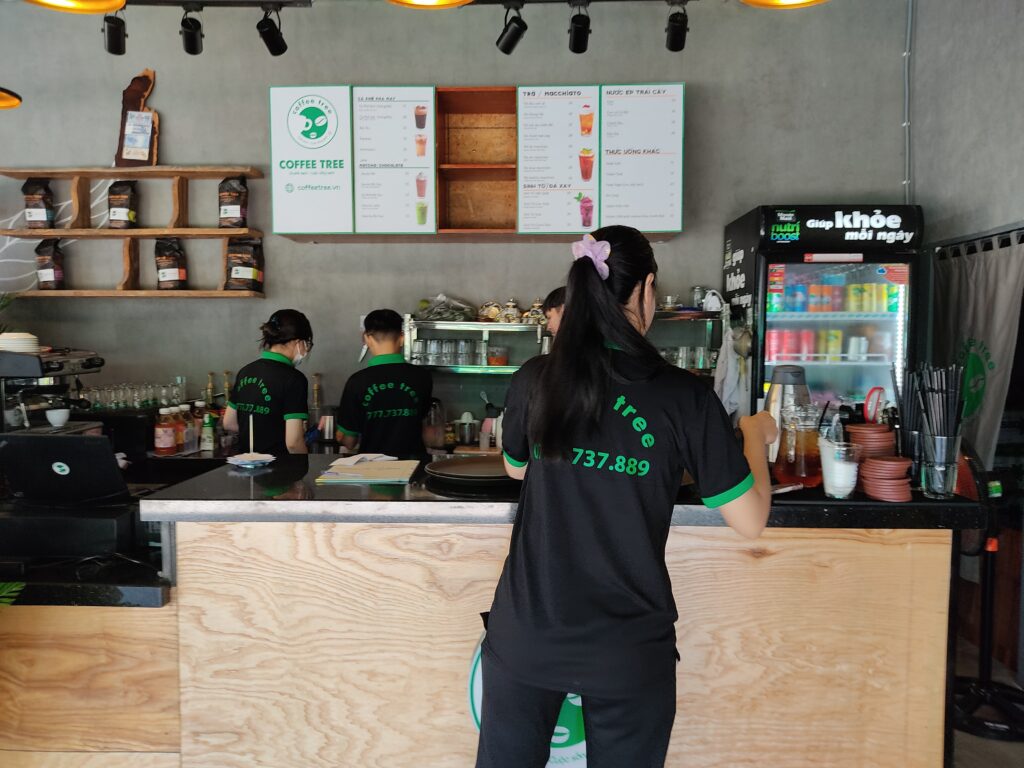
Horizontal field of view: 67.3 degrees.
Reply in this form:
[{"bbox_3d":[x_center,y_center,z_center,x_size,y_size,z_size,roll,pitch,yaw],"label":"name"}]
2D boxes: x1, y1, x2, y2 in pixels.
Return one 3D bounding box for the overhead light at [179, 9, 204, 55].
[{"bbox_3d":[-1.229,-1.352,2.950,0.083,0.160,0.120,0,3,-8],"label":"overhead light"}]

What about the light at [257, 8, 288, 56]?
[{"bbox_3d":[-0.922,-1.352,2.950,0.100,0.165,0.120,0,3,10],"label":"light"}]

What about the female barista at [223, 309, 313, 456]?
[{"bbox_3d":[-0.971,0.478,3.125,0.410,1.562,0.320,1,3,25],"label":"female barista"}]

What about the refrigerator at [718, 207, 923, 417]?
[{"bbox_3d":[1.330,0.255,3.420,0.665,1.980,0.560,0,3,0],"label":"refrigerator"}]

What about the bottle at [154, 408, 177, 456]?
[{"bbox_3d":[-1.451,0.199,3.220,0.090,0.200,0.090,-1,3,-15],"label":"bottle"}]

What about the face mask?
[{"bbox_3d":[-0.857,-0.123,3.100,0.130,0.110,0.085,3,-18,45],"label":"face mask"}]

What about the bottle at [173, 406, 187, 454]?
[{"bbox_3d":[-1.437,0.195,3.300,0.085,0.200,0.085,-1,3,-15],"label":"bottle"}]

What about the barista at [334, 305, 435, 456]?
[{"bbox_3d":[-0.520,0.472,3.215,0.450,1.566,0.340,0,3,-10],"label":"barista"}]

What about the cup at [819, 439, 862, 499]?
[{"bbox_3d":[0.718,0.186,1.680,0.096,0.118,0.096,0,3,0],"label":"cup"}]

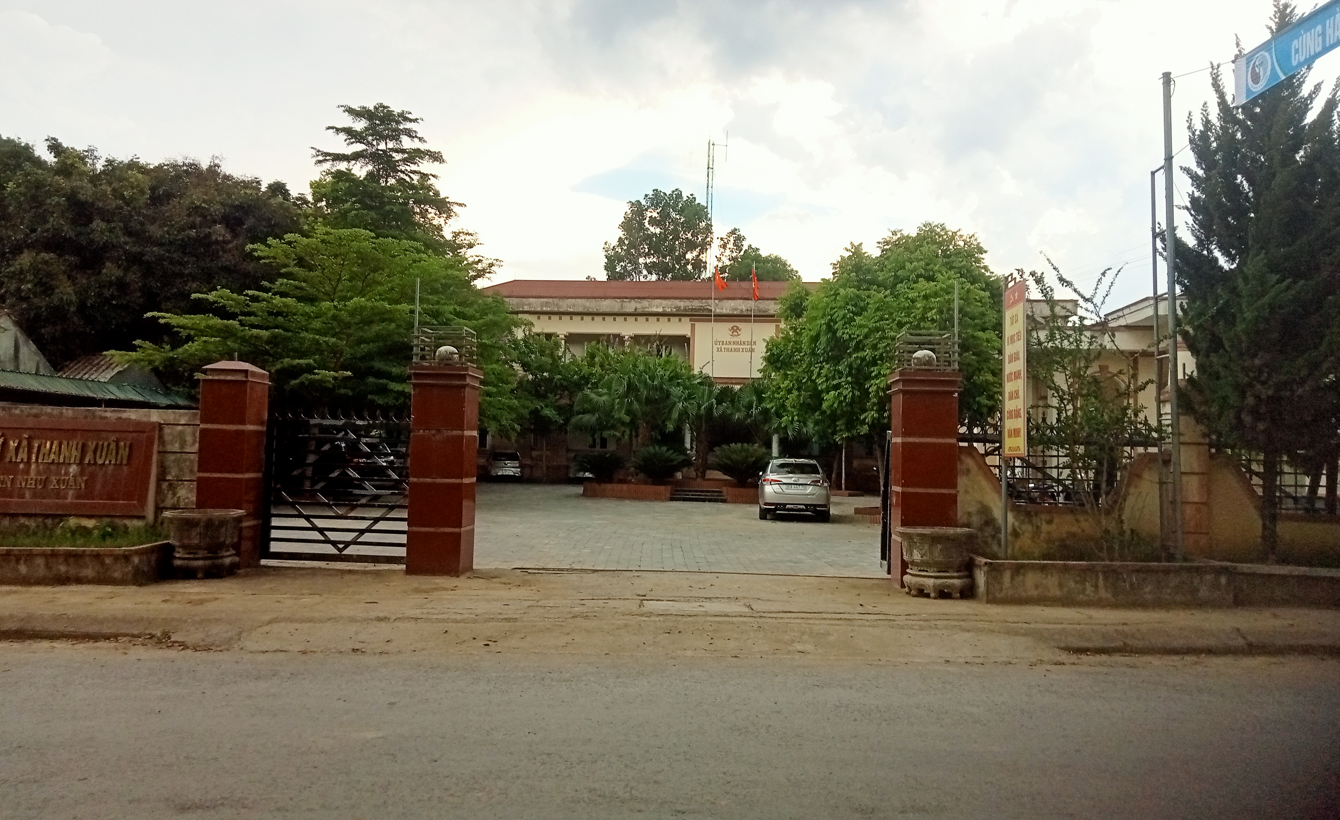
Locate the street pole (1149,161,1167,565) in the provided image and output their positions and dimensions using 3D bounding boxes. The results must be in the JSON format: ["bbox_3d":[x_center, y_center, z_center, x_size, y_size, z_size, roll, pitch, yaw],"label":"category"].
[{"bbox_3d":[5.498,-0.524,12.198,0.060,4.407,0.060,-1,-3,3],"label":"street pole"}]

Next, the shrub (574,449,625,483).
[{"bbox_3d":[-2.412,1.948,37.000,1.700,1.150,1.600,1,-3,3],"label":"shrub"}]

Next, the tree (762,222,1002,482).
[{"bbox_3d":[5.385,-0.892,27.333,6.000,7.300,5.800,1,-2,4],"label":"tree"}]

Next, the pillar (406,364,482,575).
[{"bbox_3d":[-2.883,0.793,13.949,0.740,2.660,0.750,1,-2,4],"label":"pillar"}]

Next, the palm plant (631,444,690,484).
[{"bbox_3d":[-0.281,1.754,35.724,1.970,1.320,1.970,1,-2,4],"label":"palm plant"}]

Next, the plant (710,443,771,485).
[{"bbox_3d":[2.301,1.749,35.125,1.970,1.380,1.970,1,-2,4],"label":"plant"}]

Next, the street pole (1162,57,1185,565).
[{"bbox_3d":[5.575,-1.069,12.021,0.090,5.443,0.090,0,-3,3],"label":"street pole"}]

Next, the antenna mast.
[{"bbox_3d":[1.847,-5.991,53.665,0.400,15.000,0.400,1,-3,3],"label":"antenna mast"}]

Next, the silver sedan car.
[{"bbox_3d":[3.111,1.980,27.277,1.730,1.475,4.425,1,-2,5],"label":"silver sedan car"}]

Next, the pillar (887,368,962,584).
[{"bbox_3d":[3.010,0.826,12.844,0.751,2.492,0.804,1,-3,3],"label":"pillar"}]

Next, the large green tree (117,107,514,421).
[{"bbox_3d":[-10.276,-3.168,32.000,10.800,11.300,9.500,1,-3,3],"label":"large green tree"}]

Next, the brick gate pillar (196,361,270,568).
[{"bbox_3d":[-5.689,0.739,14.149,0.650,2.680,0.660,1,-2,4],"label":"brick gate pillar"}]

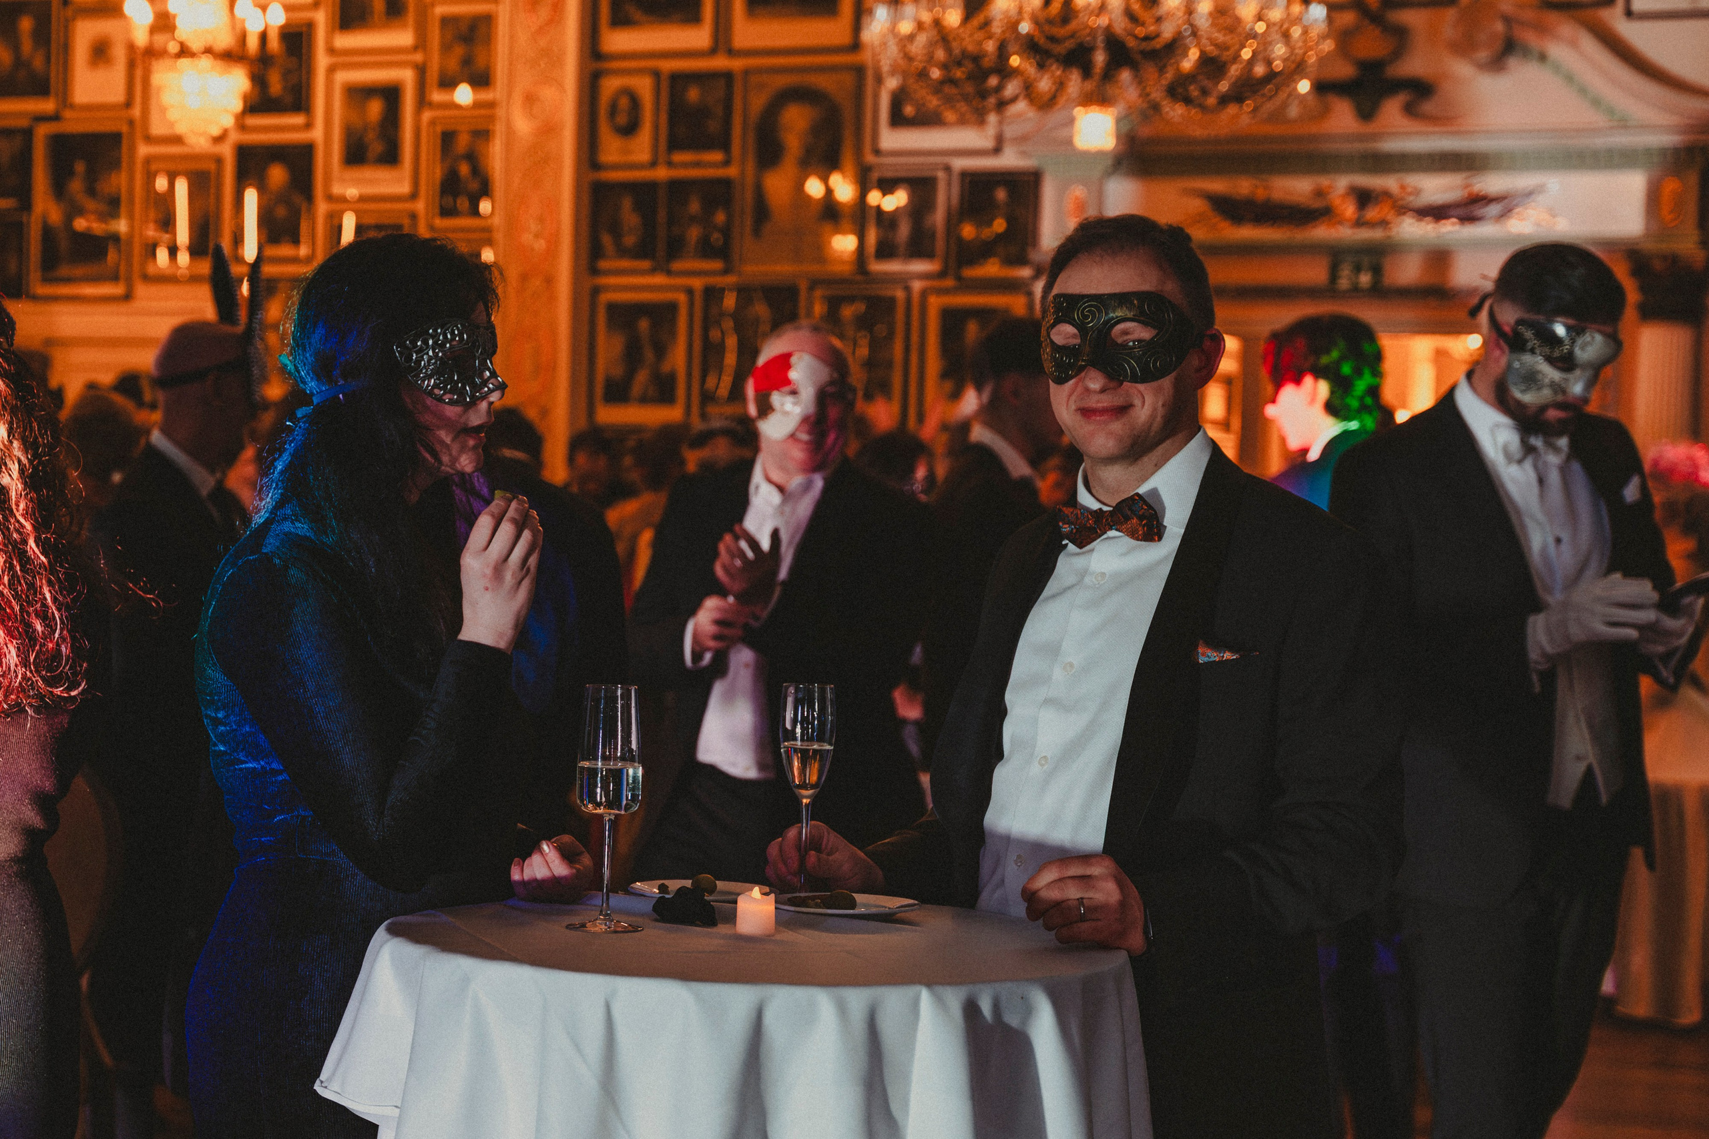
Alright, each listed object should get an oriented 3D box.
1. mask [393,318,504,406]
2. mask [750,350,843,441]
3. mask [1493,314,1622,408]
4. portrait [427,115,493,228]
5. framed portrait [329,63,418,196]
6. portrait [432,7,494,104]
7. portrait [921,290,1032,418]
[{"bbox_3d":[-0.389,-0.207,2.450,0.088,0.090,0.160,5,0,21],"label":"mask"},{"bbox_3d":[-0.091,-0.277,3.930,0.148,0.142,0.085,2,1,7],"label":"mask"},{"bbox_3d":[0.883,-0.261,3.065,0.162,0.112,0.085,9,18,-10],"label":"mask"},{"bbox_3d":[-1.733,-1.744,10.839,0.288,0.487,0.040,2,1,17],"label":"portrait"},{"bbox_3d":[-2.139,-1.939,10.966,0.397,0.577,0.040,2,1,17],"label":"framed portrait"},{"bbox_3d":[-1.883,-2.469,11.841,0.363,0.489,0.040,2,1,18],"label":"portrait"},{"bbox_3d":[0.543,-0.944,11.041,0.520,0.617,0.040,2,1,18],"label":"portrait"}]

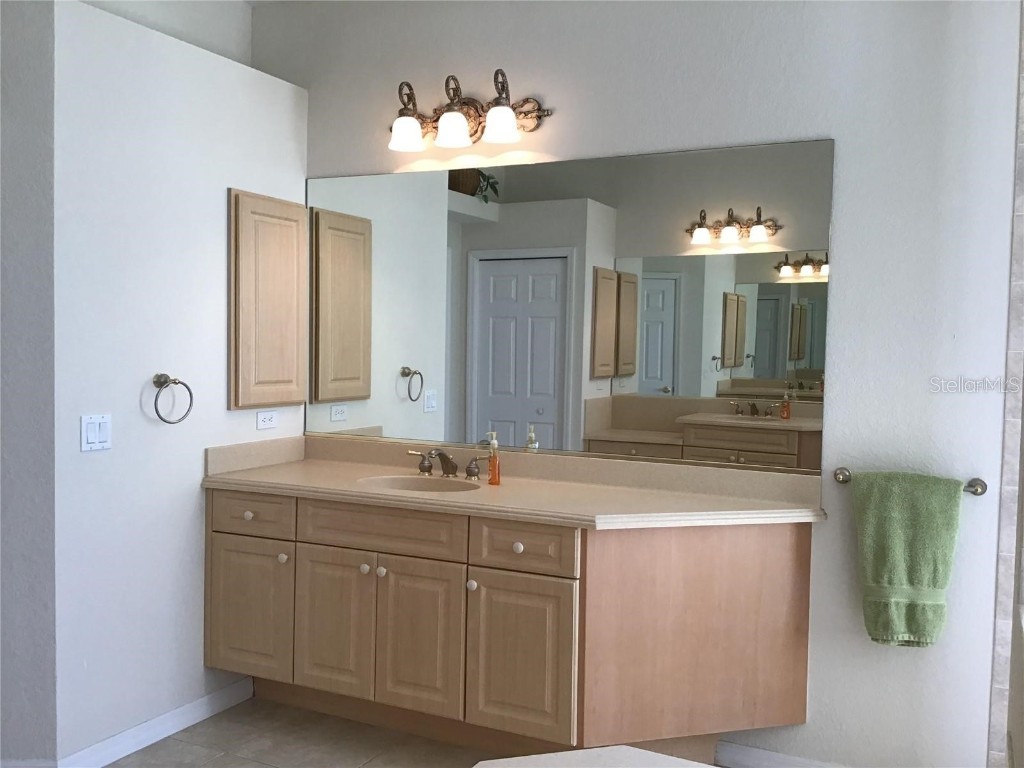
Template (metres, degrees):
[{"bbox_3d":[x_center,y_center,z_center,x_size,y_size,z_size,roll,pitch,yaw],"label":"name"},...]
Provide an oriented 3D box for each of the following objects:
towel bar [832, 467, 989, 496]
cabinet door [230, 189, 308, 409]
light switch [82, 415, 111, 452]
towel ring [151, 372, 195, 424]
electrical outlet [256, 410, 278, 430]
[{"bbox_3d":[1.241,0.306,2.869,0.448,0.058,0.075,2,3,25],"label":"towel bar"},{"bbox_3d":[-0.962,-0.324,3.646,0.044,0.837,0.432,2,3,25],"label":"cabinet door"},{"bbox_3d":[-1.329,0.156,2.943,0.012,0.117,0.117,2,3,25],"label":"light switch"},{"bbox_3d":[-1.185,0.052,3.142,0.096,0.168,0.165,2,3,25],"label":"towel ring"},{"bbox_3d":[-0.977,0.146,3.689,0.012,0.070,0.119,2,3,25],"label":"electrical outlet"}]

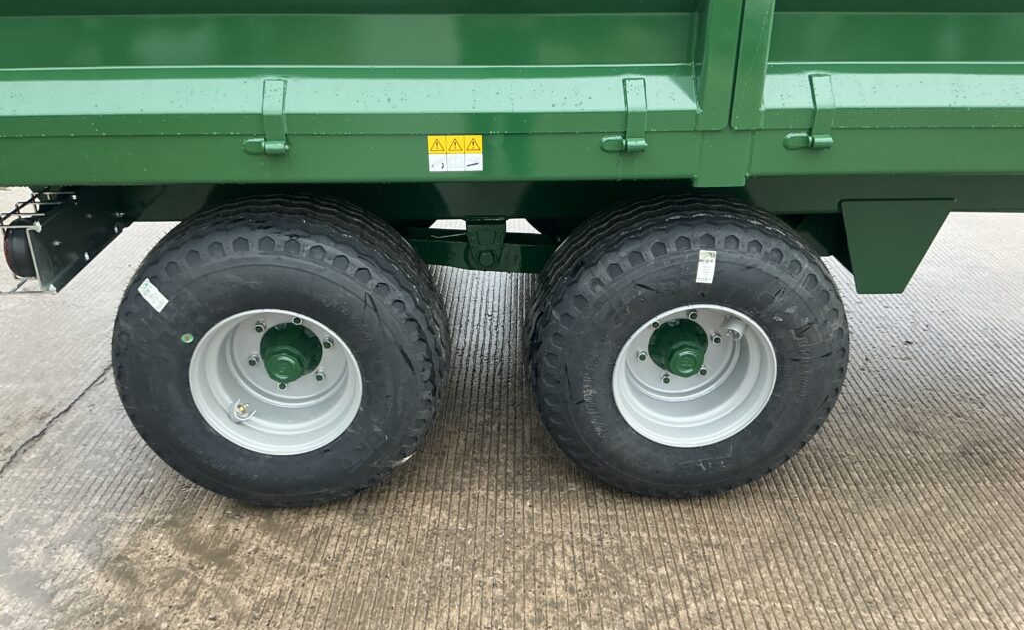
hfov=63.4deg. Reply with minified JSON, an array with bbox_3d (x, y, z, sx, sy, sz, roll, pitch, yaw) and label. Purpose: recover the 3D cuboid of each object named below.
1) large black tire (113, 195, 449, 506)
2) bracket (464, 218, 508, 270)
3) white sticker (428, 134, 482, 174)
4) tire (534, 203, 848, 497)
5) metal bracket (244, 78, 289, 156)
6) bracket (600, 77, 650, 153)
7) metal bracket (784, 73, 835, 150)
[{"bbox_3d":[-0.603,0.103,2.249,0.868,0.862,0.400,-1,25,-2],"label":"large black tire"},{"bbox_3d":[-0.080,-0.225,2.558,0.124,0.158,0.110,-1,25,-2],"label":"bracket"},{"bbox_3d":[-0.122,-0.352,1.810,0.118,0.079,0.003,-1,25,-2],"label":"white sticker"},{"bbox_3d":[0.465,0.090,2.292,0.868,0.862,0.400,-1,25,-2],"label":"tire"},{"bbox_3d":[-0.528,-0.421,1.769,0.098,0.148,0.070,-1,25,-2],"label":"metal bracket"},{"bbox_3d":[0.246,-0.431,1.800,0.103,0.149,0.070,-1,25,-2],"label":"bracket"},{"bbox_3d":[0.654,-0.441,1.815,0.108,0.150,0.070,-1,25,-2],"label":"metal bracket"}]

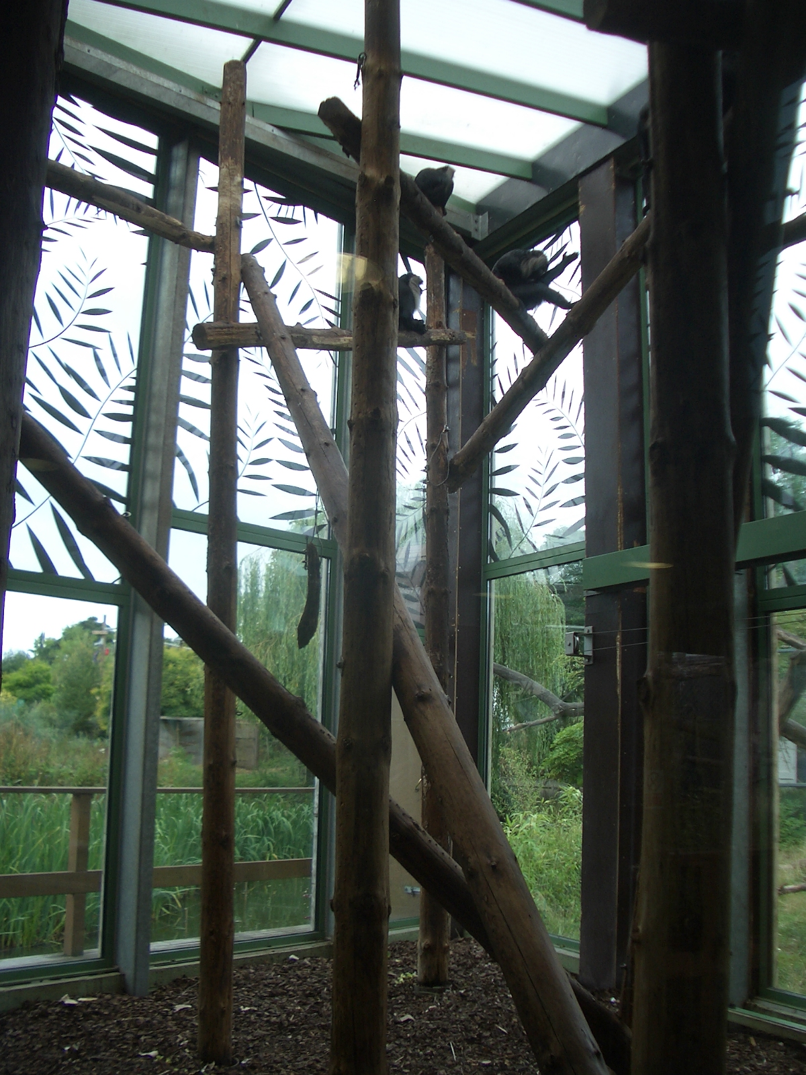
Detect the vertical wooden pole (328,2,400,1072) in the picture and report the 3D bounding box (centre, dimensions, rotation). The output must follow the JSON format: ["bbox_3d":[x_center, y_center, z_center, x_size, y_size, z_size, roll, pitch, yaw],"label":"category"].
[{"bbox_3d":[-0.133,-0.252,4.723,0.210,5.440,0.210,1,-9,0],"label":"vertical wooden pole"}]

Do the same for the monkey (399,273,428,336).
[{"bbox_3d":[0.037,-1.584,7.362,0.290,0.420,0.250,4,-10,-14],"label":"monkey"}]

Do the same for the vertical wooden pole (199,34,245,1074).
[{"bbox_3d":[-0.950,-0.068,5.833,0.155,5.403,0.155,0,-9,0],"label":"vertical wooden pole"}]

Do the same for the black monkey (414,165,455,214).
[{"bbox_3d":[0.224,-2.472,7.738,0.310,0.360,0.250,4,-10,-17],"label":"black monkey"}]

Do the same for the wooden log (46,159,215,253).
[{"bbox_3d":[-1.423,-1.711,5.677,0.125,0.125,1.129,-7,-12,41],"label":"wooden log"}]

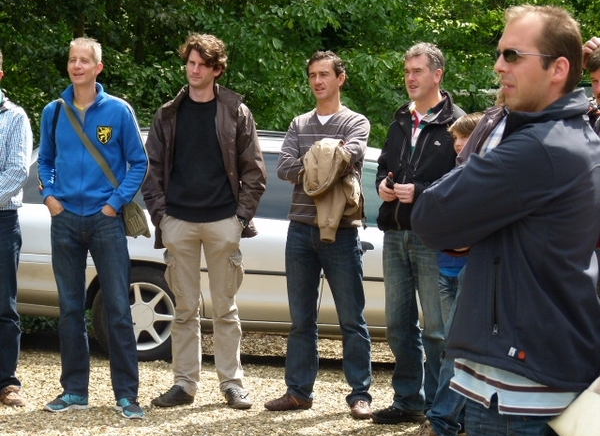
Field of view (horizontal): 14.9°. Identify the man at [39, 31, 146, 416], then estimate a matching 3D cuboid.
[{"bbox_3d":[-1.002,0.036,11.100,0.500,1.810,0.370,2,3,18],"label":"man"}]

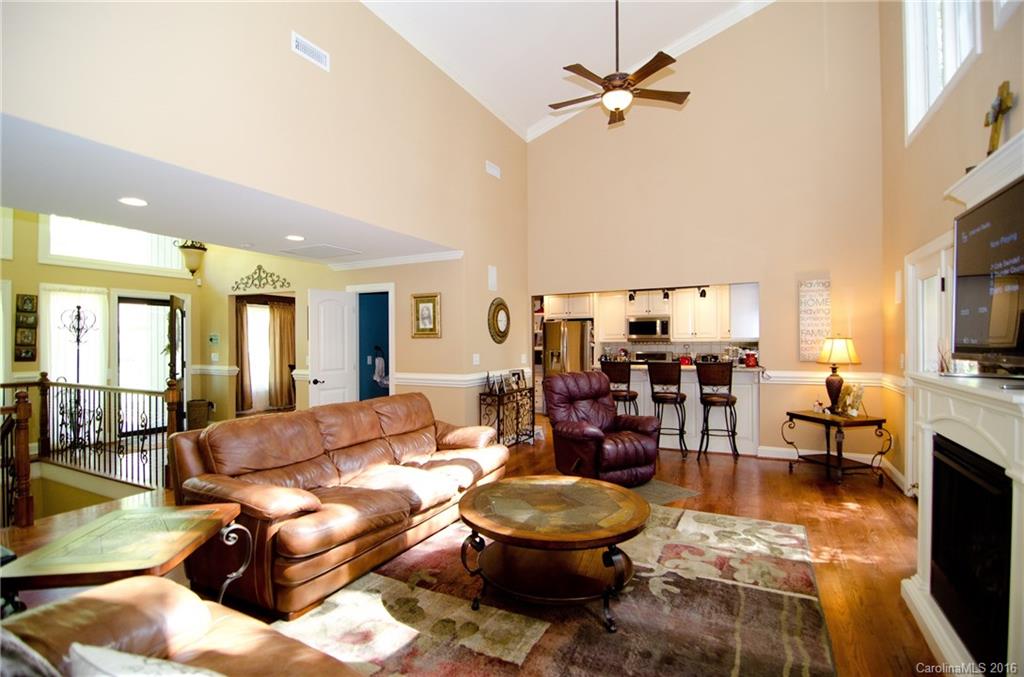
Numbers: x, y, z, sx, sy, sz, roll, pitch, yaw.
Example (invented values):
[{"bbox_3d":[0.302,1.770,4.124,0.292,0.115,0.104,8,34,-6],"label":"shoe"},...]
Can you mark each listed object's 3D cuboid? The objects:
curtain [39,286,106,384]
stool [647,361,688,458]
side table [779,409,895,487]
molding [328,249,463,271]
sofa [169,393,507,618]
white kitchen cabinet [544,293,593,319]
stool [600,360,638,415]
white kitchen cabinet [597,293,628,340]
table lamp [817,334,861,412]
[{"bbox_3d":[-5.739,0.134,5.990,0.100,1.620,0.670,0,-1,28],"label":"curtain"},{"bbox_3d":[1.956,0.849,5.617,0.430,1.130,0.480,0,0,28],"label":"stool"},{"bbox_3d":[3.298,1.086,4.620,0.680,0.640,0.680,0,0,-16],"label":"side table"},{"bbox_3d":[-1.562,-0.970,5.790,2.210,0.100,0.100,0,-1,28],"label":"molding"},{"bbox_3d":[-0.998,0.949,3.336,1.040,0.920,2.290,0,-1,28],"label":"sofa"},{"bbox_3d":[1.221,-0.661,8.915,0.960,0.530,0.560,0,0,28],"label":"white kitchen cabinet"},{"bbox_3d":[1.413,0.862,5.911,0.430,1.150,0.500,0,-1,33],"label":"stool"},{"bbox_3d":[2.007,-0.450,8.768,0.510,0.970,0.340,0,0,28],"label":"white kitchen cabinet"},{"bbox_3d":[3.514,0.389,4.900,0.400,0.840,0.400,0,-1,28],"label":"table lamp"}]

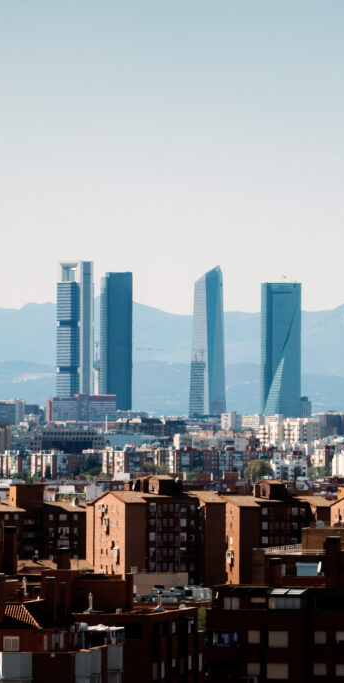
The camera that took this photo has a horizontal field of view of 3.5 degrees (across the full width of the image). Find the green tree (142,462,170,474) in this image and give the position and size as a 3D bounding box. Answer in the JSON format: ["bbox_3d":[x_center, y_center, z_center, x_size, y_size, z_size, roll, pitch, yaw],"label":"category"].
[{"bbox_3d":[-9.140,71.970,3150.000,14.000,10.500,13.000,0,-1,0],"label":"green tree"}]

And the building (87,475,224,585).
[{"bbox_3d":[-3.000,38.210,1100.000,22.800,25.000,14.500,1,-1,-31],"label":"building"}]

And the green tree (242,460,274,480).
[{"bbox_3d":[43.330,65.860,2850.000,15.800,12.500,15.000,0,-1,0],"label":"green tree"}]

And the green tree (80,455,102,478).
[{"bbox_3d":[-46.040,71.280,3254.170,12.500,12.700,12.500,0,-1,0],"label":"green tree"}]

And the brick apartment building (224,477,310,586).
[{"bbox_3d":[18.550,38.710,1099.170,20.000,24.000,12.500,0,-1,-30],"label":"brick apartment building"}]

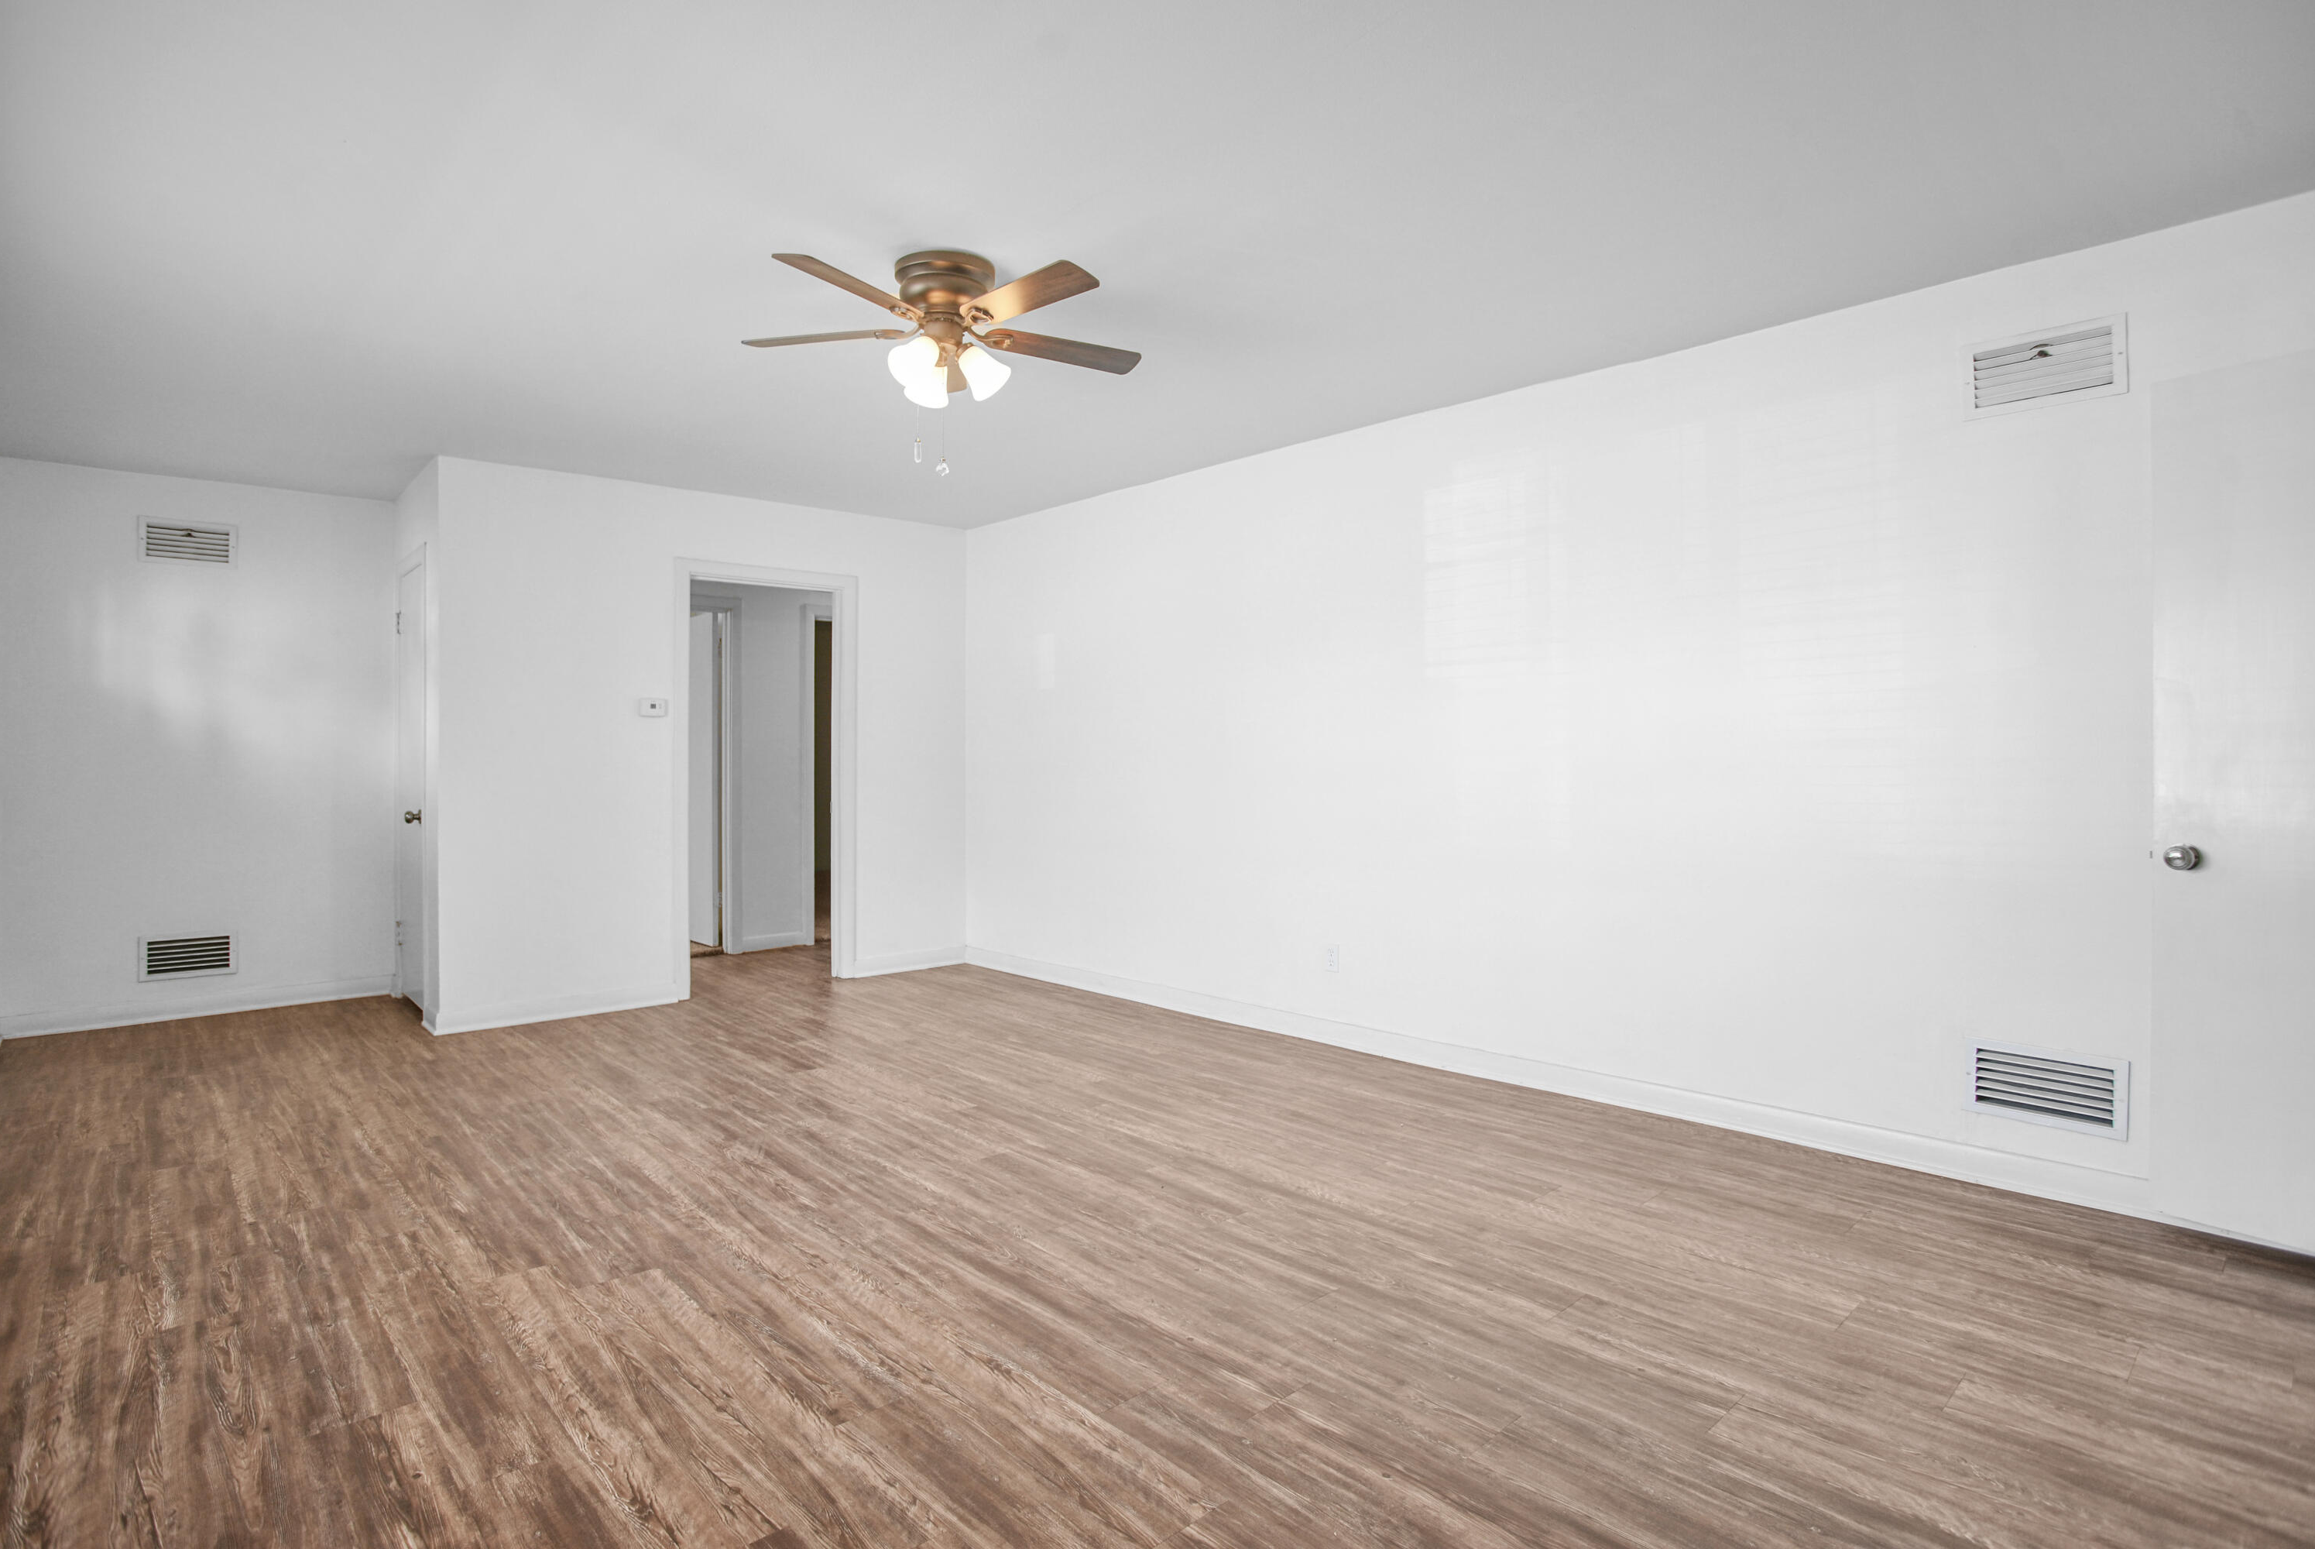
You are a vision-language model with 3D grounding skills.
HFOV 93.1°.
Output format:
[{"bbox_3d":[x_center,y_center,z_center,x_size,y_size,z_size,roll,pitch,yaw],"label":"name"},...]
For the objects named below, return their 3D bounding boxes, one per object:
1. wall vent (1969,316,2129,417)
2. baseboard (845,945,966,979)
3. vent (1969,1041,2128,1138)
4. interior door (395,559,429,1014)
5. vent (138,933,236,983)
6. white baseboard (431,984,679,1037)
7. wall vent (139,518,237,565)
[{"bbox_3d":[2.316,-1.064,2.869,0.335,0.200,0.025,0,1,44],"label":"wall vent"},{"bbox_3d":[-1.347,1.015,5.992,0.684,0.100,0.022,-1,1,-38],"label":"baseboard"},{"bbox_3d":[2.319,0.822,2.866,0.335,0.200,0.025,0,1,44],"label":"vent"},{"bbox_3d":[-3.489,0.060,5.167,0.045,2.020,0.630,-1,1,-43],"label":"interior door"},{"bbox_3d":[-4.410,0.826,4.996,0.345,0.200,0.025,-1,1,-39],"label":"vent"},{"bbox_3d":[-2.677,1.055,4.957,0.982,0.095,0.022,-1,1,-38],"label":"white baseboard"},{"bbox_3d":[-4.411,-1.052,4.996,0.345,0.200,0.025,-1,1,-39],"label":"wall vent"}]

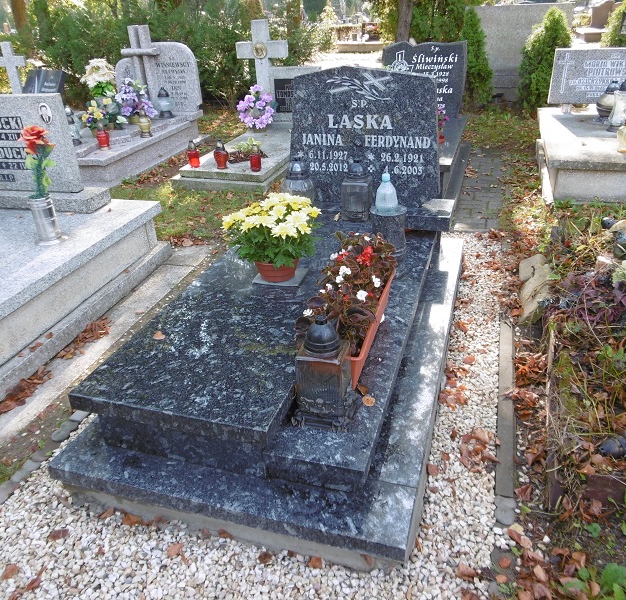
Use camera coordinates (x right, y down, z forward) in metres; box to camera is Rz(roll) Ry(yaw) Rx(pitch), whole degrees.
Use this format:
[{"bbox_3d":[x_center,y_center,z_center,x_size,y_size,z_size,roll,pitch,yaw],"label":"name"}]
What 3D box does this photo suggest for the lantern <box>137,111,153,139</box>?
[{"bbox_3d":[-1.617,-1.701,5.343,0.118,0.246,0.118,6,29,16],"label":"lantern"}]

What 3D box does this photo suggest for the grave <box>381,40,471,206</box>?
[{"bbox_3d":[0.714,-1.358,4.246,0.936,1.061,2.132,7,28,16],"label":"grave"}]

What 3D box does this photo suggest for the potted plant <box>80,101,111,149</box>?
[{"bbox_3d":[-2.156,-1.833,5.534,0.291,0.374,0.270,7,28,16],"label":"potted plant"}]

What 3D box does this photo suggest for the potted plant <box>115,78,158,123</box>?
[{"bbox_3d":[-1.903,-2.148,5.994,0.395,0.437,0.333,7,28,16],"label":"potted plant"}]

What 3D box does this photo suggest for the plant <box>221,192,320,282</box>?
[{"bbox_3d":[-0.142,-0.261,2.145,0.354,0.338,0.354,-1,27,1],"label":"plant"}]

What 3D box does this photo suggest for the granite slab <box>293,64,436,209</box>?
[{"bbox_3d":[0.262,-0.810,2.751,0.784,0.655,0.101,6,29,16],"label":"granite slab"}]

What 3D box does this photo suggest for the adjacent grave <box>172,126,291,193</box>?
[{"bbox_3d":[-0.535,-1.292,5.024,0.823,0.157,1.646,6,29,16],"label":"adjacent grave"}]

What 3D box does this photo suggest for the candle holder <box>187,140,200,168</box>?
[{"bbox_3d":[-0.955,-1.157,4.405,0.087,0.204,0.087,6,29,16],"label":"candle holder"}]

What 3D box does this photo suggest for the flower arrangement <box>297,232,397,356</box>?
[{"bbox_3d":[0.129,0.004,1.877,0.230,0.274,0.655,6,29,16],"label":"flower arrangement"}]

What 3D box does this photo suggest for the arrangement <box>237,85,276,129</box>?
[{"bbox_3d":[-0.590,-2.111,6.077,0.426,0.478,0.177,7,28,16],"label":"arrangement"}]

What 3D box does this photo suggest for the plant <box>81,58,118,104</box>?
[{"bbox_3d":[-2.382,-2.334,6.148,0.395,0.603,0.374,7,28,16],"label":"plant"}]

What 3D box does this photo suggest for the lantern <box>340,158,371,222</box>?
[{"bbox_3d":[0.222,-0.536,2.685,0.118,0.286,0.118,6,29,16],"label":"lantern"}]

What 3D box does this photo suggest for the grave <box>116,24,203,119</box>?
[{"bbox_3d":[-1.689,-2.532,6.107,1.042,0.896,0.179,6,29,16],"label":"grave"}]

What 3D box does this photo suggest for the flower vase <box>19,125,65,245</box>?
[{"bbox_3d":[-1.198,-0.501,2.454,0.185,0.521,0.151,6,29,16],"label":"flower vase"}]

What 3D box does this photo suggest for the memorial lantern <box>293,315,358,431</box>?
[{"bbox_3d":[0.041,0.195,1.529,0.148,0.312,0.148,4,27,11],"label":"memorial lantern"}]

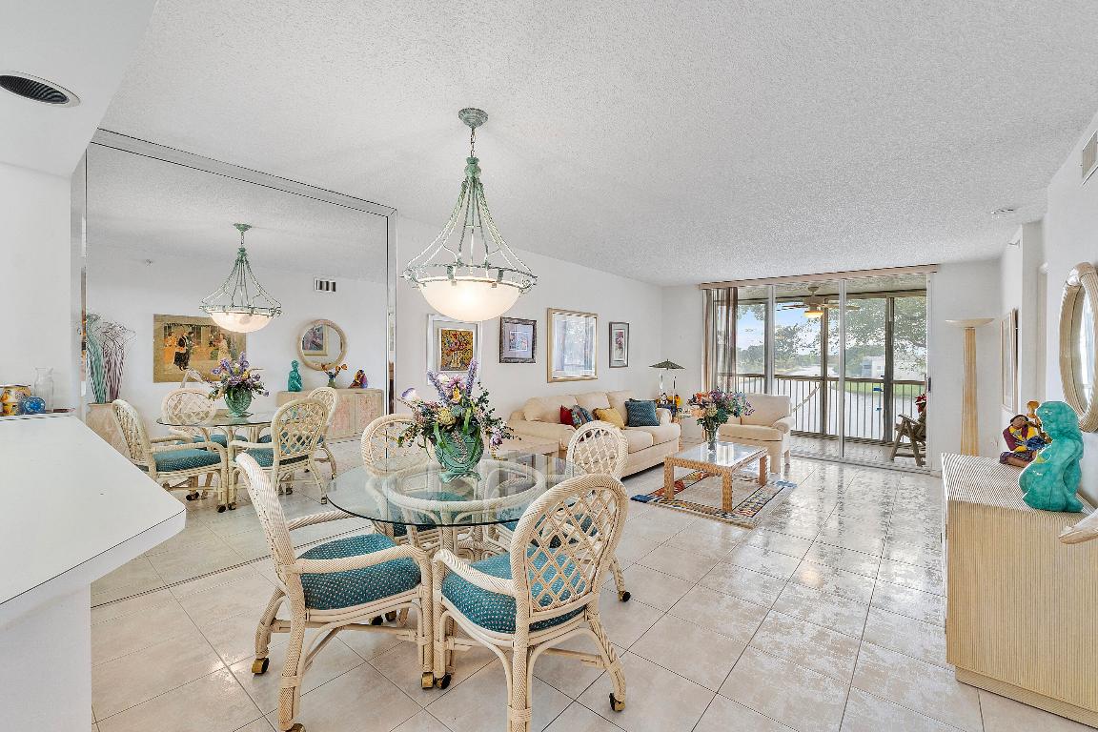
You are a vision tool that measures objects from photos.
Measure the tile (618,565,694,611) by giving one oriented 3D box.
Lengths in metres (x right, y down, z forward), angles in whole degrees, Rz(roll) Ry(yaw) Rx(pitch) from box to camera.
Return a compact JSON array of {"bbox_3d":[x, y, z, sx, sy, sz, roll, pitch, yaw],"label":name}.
[{"bbox_3d":[0.588,1.289,2.673,0.403,0.010,0.403,2,1,40],"label":"tile"}]

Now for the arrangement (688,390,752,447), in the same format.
[{"bbox_3d":[1.782,0.543,4.740,0.580,0.600,0.520,1,1,21],"label":"arrangement"}]

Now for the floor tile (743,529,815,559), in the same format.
[{"bbox_3d":[1.661,1.284,3.321,0.400,0.012,0.400,2,1,40],"label":"floor tile"}]

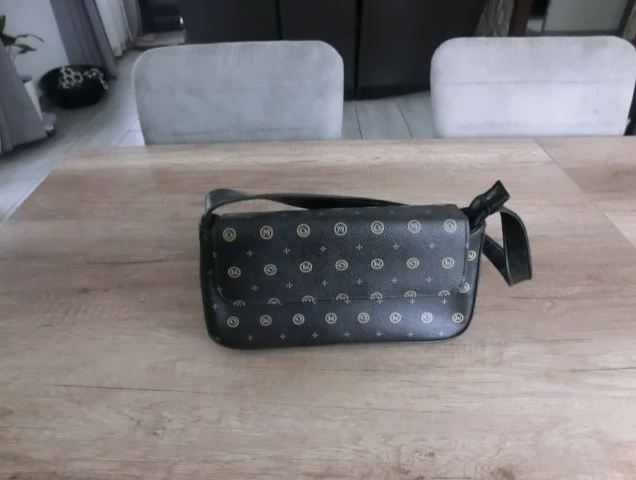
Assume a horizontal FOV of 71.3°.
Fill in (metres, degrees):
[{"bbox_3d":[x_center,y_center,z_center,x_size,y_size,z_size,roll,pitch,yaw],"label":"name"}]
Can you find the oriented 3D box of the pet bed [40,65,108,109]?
[{"bbox_3d":[-1.706,-1.092,3.146,0.420,0.195,0.420,29,46,33],"label":"pet bed"}]

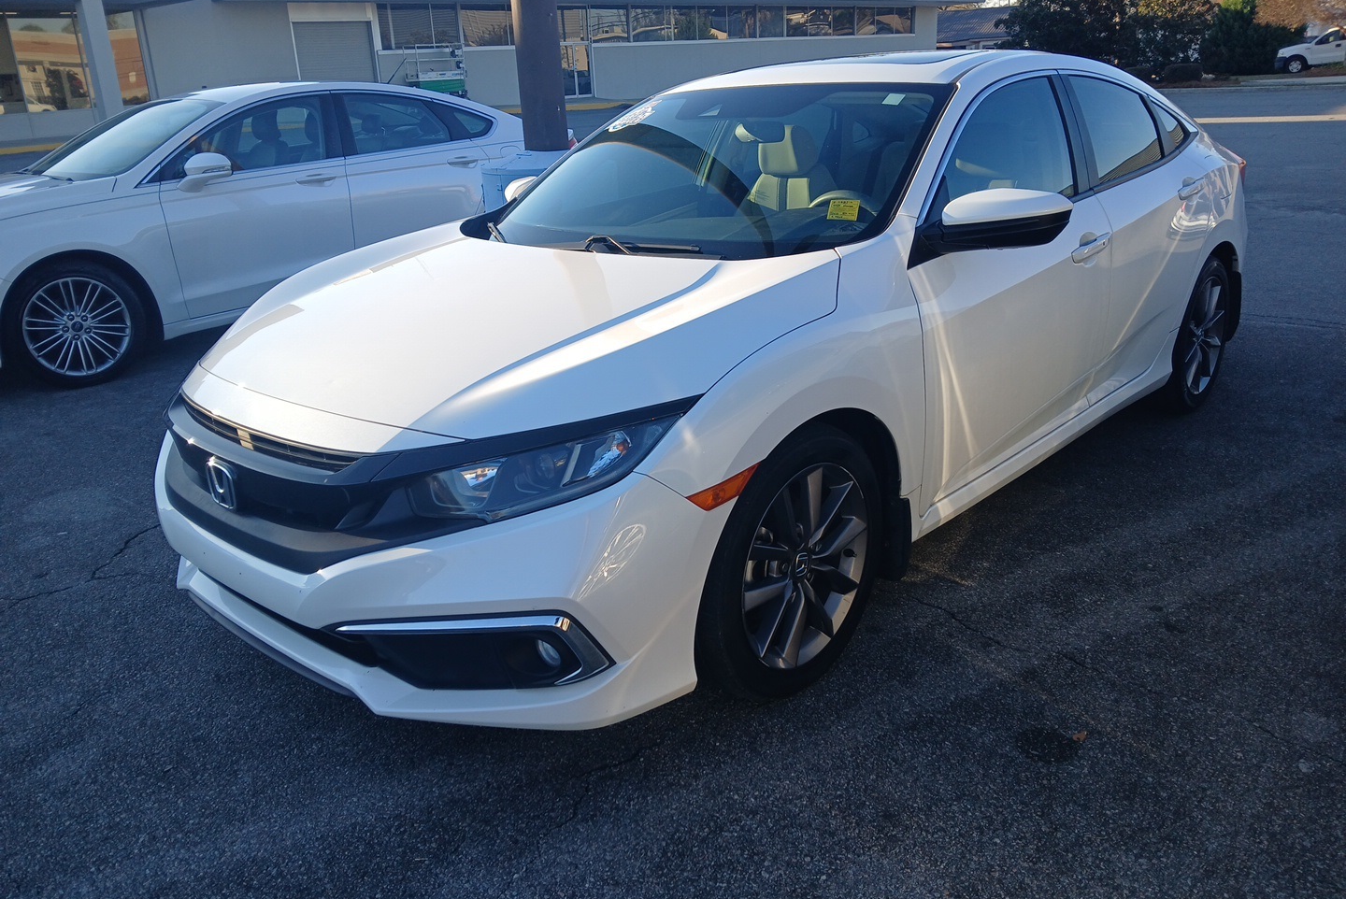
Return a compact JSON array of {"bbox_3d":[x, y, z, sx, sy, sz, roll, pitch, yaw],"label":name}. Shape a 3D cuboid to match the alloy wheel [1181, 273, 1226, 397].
[{"bbox_3d":[2.087,-0.475,4.135,0.180,0.465,0.465,13,25,41],"label":"alloy wheel"}]

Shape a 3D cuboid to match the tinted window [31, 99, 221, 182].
[{"bbox_3d":[-3.204,-1.752,5.750,1.420,0.130,0.960,12,50,39],"label":"tinted window"}]

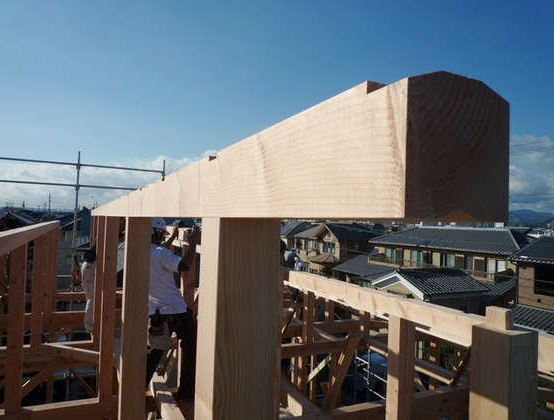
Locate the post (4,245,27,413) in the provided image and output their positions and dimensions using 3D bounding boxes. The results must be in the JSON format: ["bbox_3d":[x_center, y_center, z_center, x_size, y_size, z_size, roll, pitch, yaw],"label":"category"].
[{"bbox_3d":[-2.097,0.938,3.248,0.105,1.327,0.105,2,-2,-26],"label":"post"}]

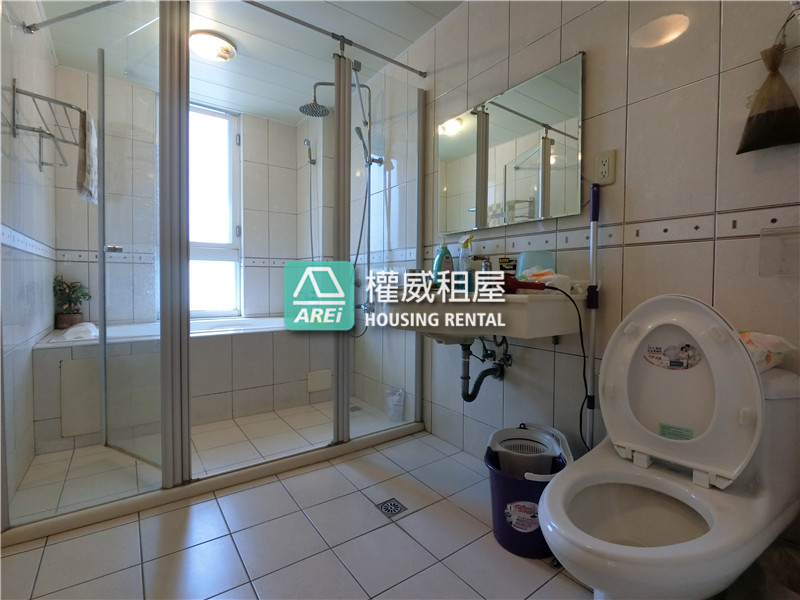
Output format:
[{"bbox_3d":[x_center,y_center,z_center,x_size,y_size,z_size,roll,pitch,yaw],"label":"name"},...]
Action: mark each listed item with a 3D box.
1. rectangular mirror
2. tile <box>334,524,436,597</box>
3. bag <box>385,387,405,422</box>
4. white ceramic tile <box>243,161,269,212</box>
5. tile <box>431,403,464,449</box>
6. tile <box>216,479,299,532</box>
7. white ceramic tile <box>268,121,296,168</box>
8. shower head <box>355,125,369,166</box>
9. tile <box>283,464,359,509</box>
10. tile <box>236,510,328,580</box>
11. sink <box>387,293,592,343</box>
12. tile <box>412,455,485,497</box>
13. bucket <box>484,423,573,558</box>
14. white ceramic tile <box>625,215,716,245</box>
[{"bbox_3d":[0.446,-0.639,1.711,0.020,0.603,0.800,-1,2,-36],"label":"rectangular mirror"},{"bbox_3d":[-0.049,0.815,1.175,0.250,0.010,0.250,-1,3,-36],"label":"tile"},{"bbox_3d":[-0.035,0.657,2.357,0.085,0.210,0.120,-1,3,-36],"label":"bag"},{"bbox_3d":[-1.210,-0.955,3.119,0.205,0.400,0.010,-1,3,-36],"label":"white ceramic tile"},{"bbox_3d":[0.262,0.696,2.057,0.010,0.186,0.248,0,2,-36],"label":"tile"},{"bbox_3d":[-0.551,0.800,1.440,0.248,0.010,0.248,0,2,-36],"label":"tile"},{"bbox_3d":[-1.019,-1.343,3.221,0.243,0.378,0.010,-1,2,-36],"label":"white ceramic tile"},{"bbox_3d":[-0.245,-1.012,2.417,0.055,0.235,0.070,-25,16,-32],"label":"shower head"},{"bbox_3d":[-0.342,0.797,1.578,0.250,0.010,0.250,-1,3,-36],"label":"tile"},{"bbox_3d":[-0.400,0.808,1.234,0.248,0.010,0.248,0,2,-36],"label":"tile"},{"bbox_3d":[0.305,0.076,1.637,0.396,0.244,0.827,-2,3,-36],"label":"sink"},{"bbox_3d":[0.213,0.782,1.640,0.254,0.010,0.250,-1,2,-36],"label":"tile"},{"bbox_3d":[0.426,0.655,1.257,0.270,0.315,0.275,1,2,19],"label":"bucket"},{"bbox_3d":[0.850,-0.221,1.180,0.010,0.075,0.249,-1,3,-36],"label":"white ceramic tile"}]

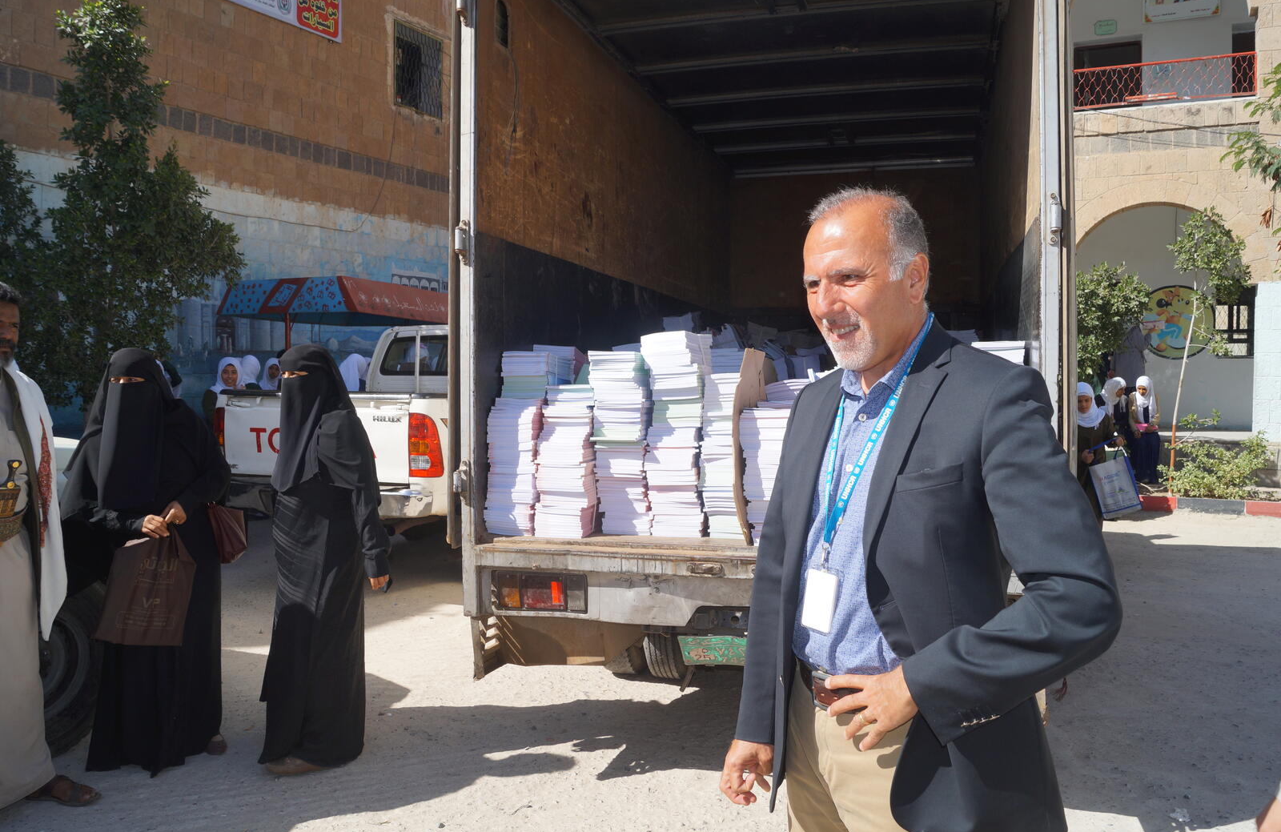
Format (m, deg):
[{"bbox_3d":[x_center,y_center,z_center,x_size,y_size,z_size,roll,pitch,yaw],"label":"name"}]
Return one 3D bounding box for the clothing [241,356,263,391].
[{"bbox_3d":[-3.378,0.216,8.415,0.420,1.500,0.320,0,2,6],"label":"clothing"}]

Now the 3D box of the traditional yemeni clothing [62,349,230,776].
[{"bbox_3d":[-1.891,0.538,3.715,0.580,1.587,0.460,1,2,14],"label":"traditional yemeni clothing"}]

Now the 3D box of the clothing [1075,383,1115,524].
[{"bbox_3d":[4.336,0.391,9.323,0.460,1.431,0.400,1,2,14],"label":"clothing"}]

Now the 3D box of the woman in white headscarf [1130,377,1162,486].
[{"bbox_3d":[5.990,0.185,11.417,0.420,1.333,0.580,0,2,7],"label":"woman in white headscarf"}]

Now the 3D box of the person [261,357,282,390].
[{"bbox_3d":[-3.528,0.194,9.215,0.420,1.500,0.320,-1,3,-27],"label":"person"}]

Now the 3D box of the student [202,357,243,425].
[{"bbox_3d":[-2.962,0.339,6.919,0.440,1.520,0.340,0,2,-9],"label":"student"}]

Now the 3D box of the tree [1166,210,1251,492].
[{"bbox_3d":[6.317,-0.706,10.780,0.950,3.246,0.900,0,2,0],"label":"tree"}]

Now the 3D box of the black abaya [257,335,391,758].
[{"bbox_3d":[-1.228,0.528,3.754,0.440,1.604,0.460,-1,3,-30],"label":"black abaya"}]

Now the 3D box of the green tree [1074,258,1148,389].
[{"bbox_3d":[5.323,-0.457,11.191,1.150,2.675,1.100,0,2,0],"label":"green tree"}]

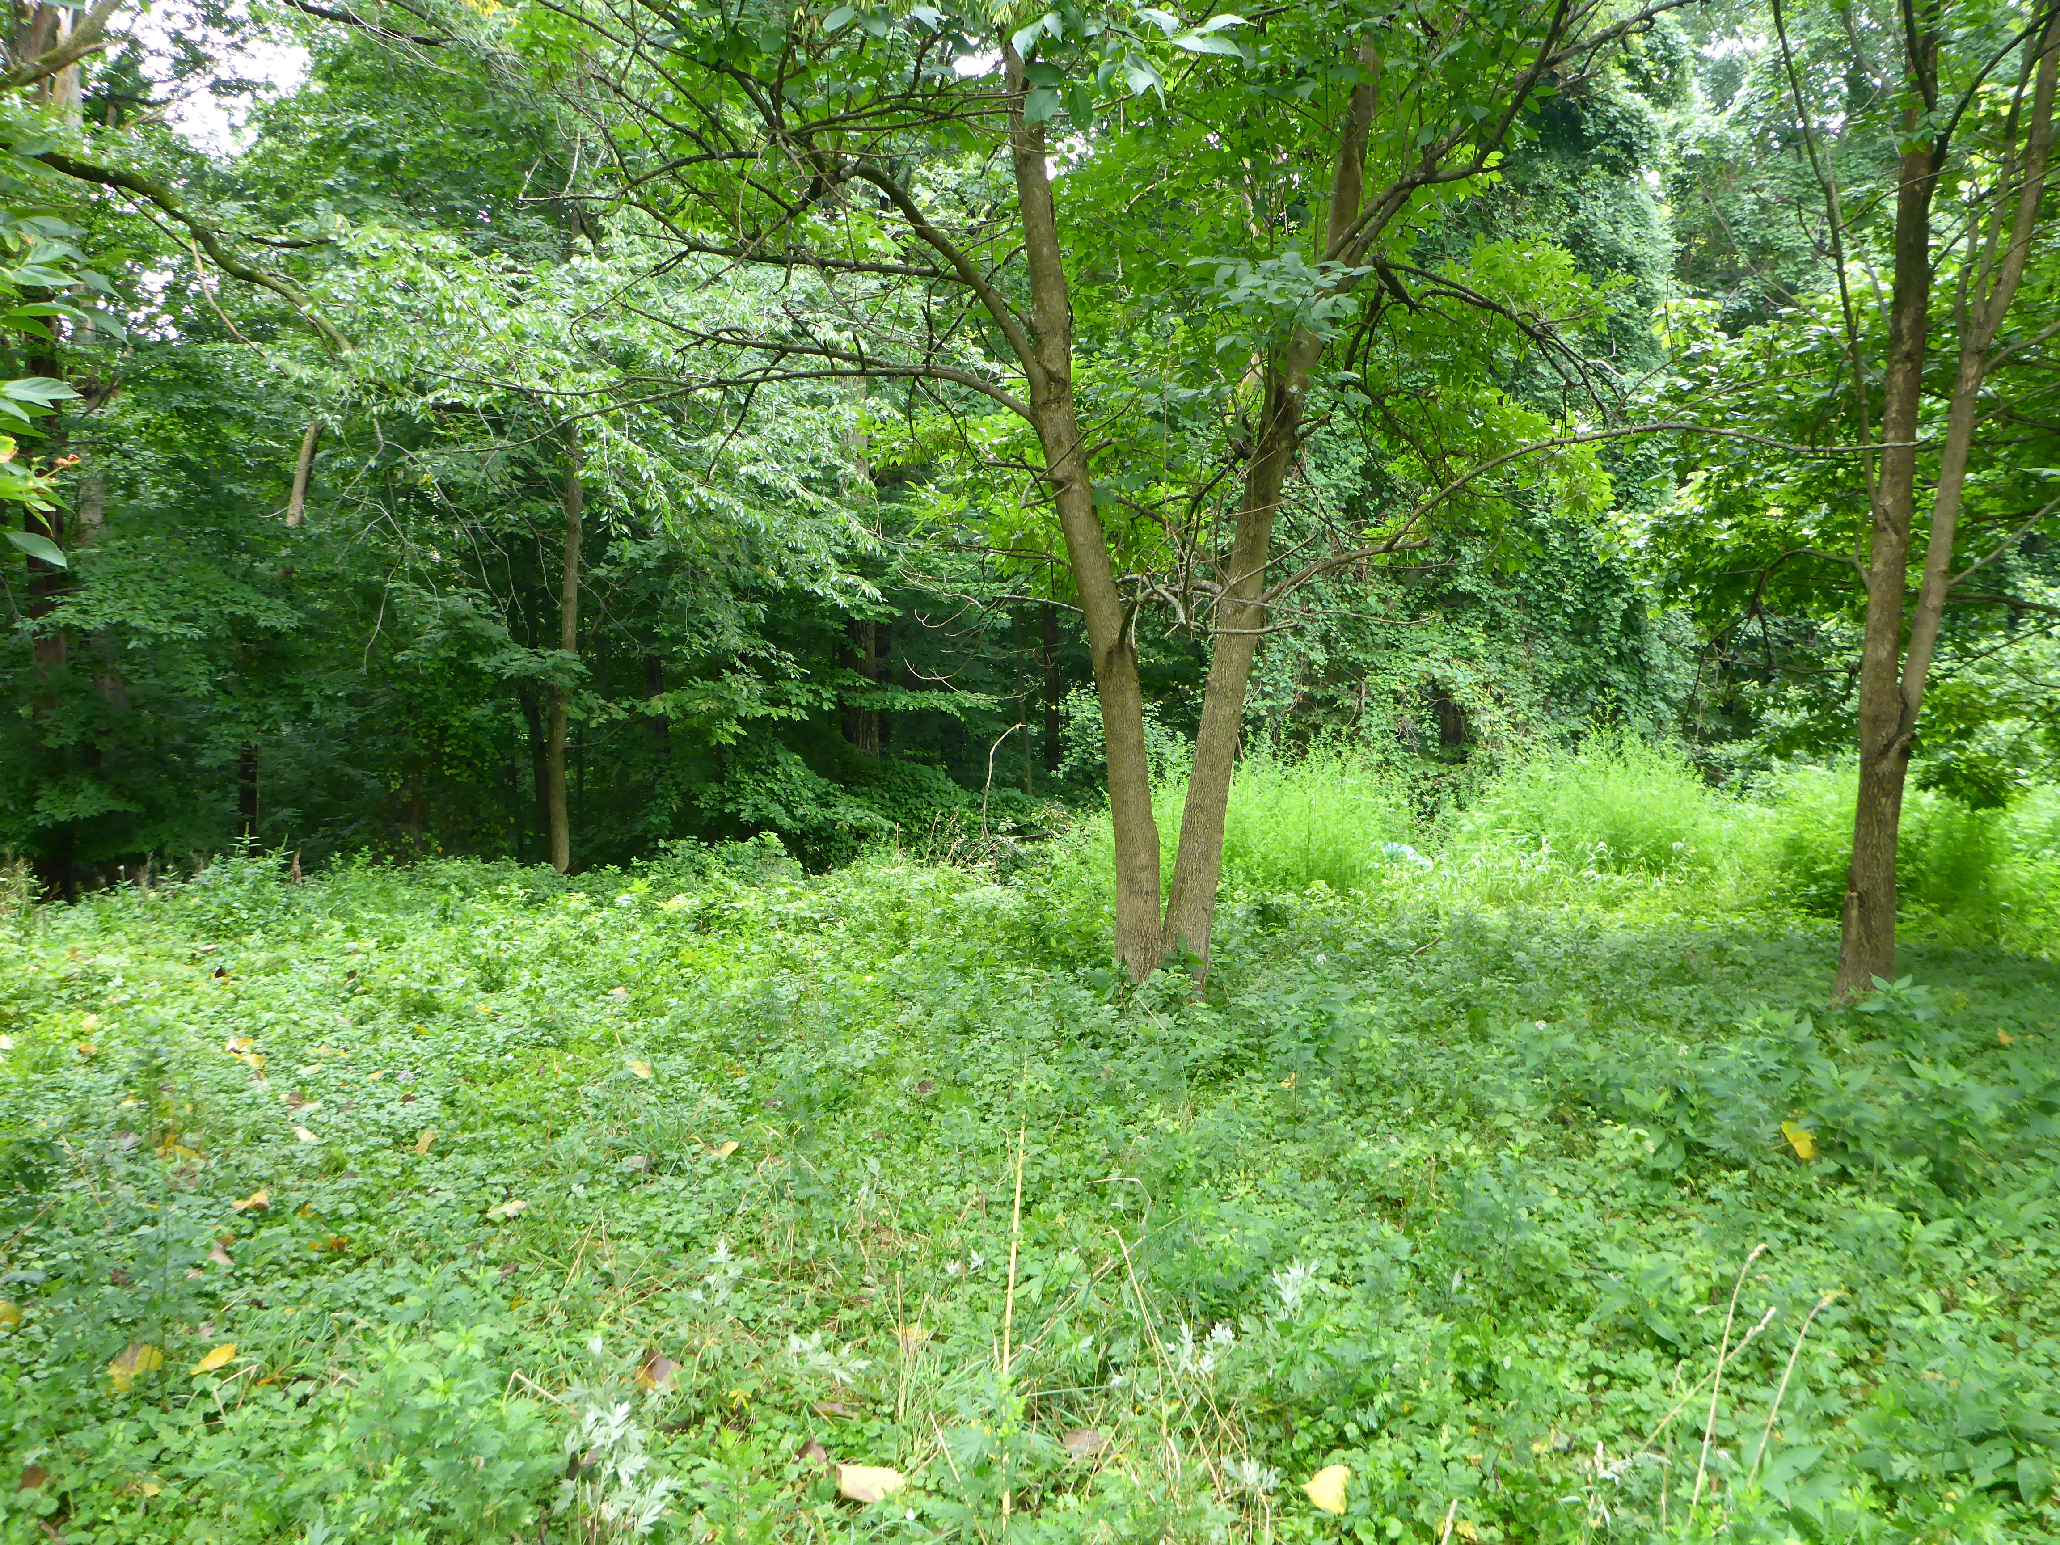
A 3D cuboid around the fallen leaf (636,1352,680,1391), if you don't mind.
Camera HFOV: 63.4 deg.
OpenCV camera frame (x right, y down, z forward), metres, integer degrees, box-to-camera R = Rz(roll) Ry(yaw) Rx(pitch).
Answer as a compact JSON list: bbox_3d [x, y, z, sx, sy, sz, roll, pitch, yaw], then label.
[{"bbox_3d":[-0.803,1.295,3.600,0.095,0.045,0.090,0,3,0],"label":"fallen leaf"}]

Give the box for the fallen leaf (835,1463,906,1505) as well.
[{"bbox_3d":[-0.294,1.315,3.080,0.128,0.045,0.100,0,3,0],"label":"fallen leaf"}]

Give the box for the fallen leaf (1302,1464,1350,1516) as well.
[{"bbox_3d":[0.547,1.325,3.080,0.090,0.050,0.090,0,3,0],"label":"fallen leaf"}]

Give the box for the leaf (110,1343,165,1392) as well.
[{"bbox_3d":[-1.931,1.285,3.600,0.115,0.050,0.110,0,3,0],"label":"leaf"}]

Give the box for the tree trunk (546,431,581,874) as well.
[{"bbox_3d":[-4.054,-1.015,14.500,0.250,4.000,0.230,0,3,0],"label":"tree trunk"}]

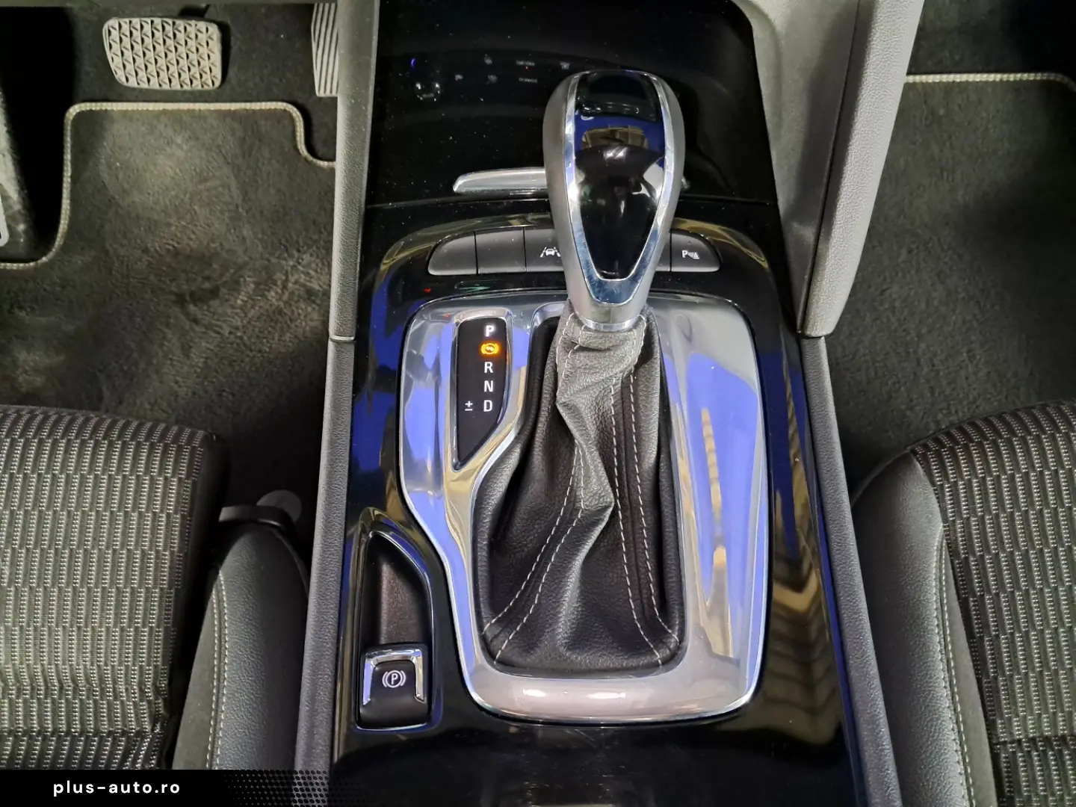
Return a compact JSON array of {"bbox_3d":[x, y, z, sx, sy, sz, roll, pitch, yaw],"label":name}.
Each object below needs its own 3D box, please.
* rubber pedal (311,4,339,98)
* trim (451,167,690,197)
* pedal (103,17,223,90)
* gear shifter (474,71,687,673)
[{"bbox_3d":[-0.186,-0.349,0.785,0.050,0.118,0.025,-1,27,-3],"label":"rubber pedal"},{"bbox_3d":[0.018,-0.123,0.465,0.132,0.013,0.013,-1,47,-3],"label":"trim"},{"bbox_3d":[-0.331,-0.313,0.749,0.104,0.064,0.022,-1,27,-3],"label":"pedal"},{"bbox_3d":[0.022,-0.006,0.352,0.100,0.168,0.215,-1,70,-3],"label":"gear shifter"}]

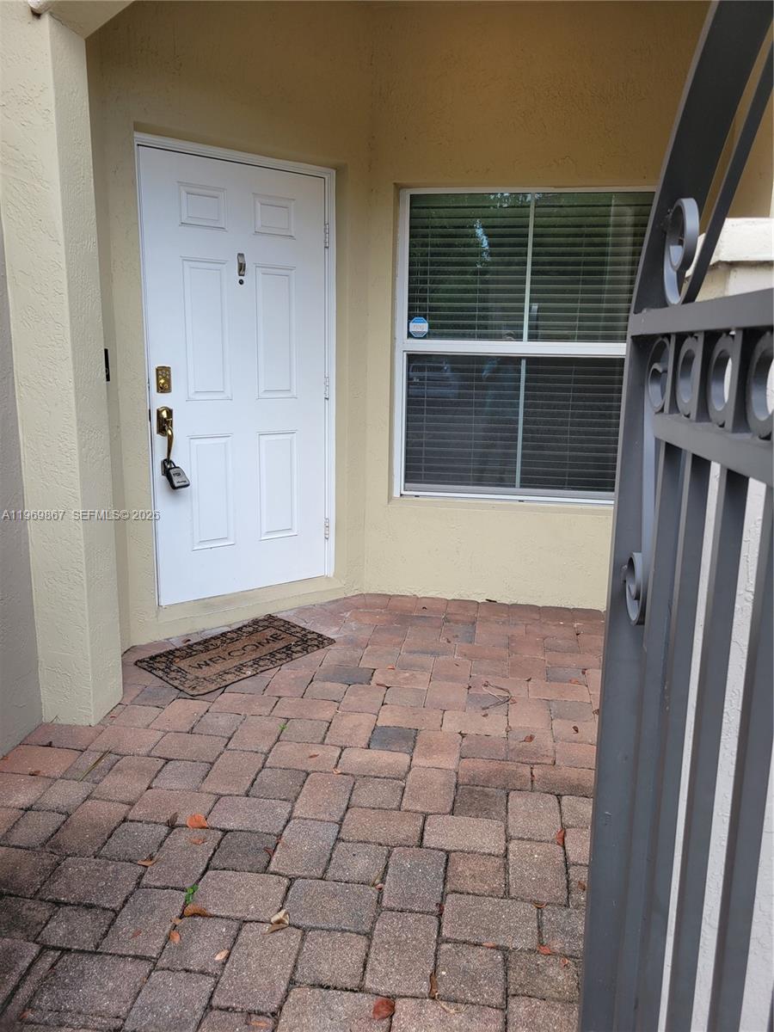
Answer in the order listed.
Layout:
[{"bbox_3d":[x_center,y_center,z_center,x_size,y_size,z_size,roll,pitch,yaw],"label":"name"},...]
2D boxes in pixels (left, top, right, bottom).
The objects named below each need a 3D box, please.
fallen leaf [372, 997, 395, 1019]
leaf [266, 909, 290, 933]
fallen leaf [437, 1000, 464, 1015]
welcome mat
[{"bbox_3d":[-0.004,1.031,1.621,0.043,0.009,0.053,2,14,11],"label":"fallen leaf"},{"bbox_3d":[-0.264,0.968,1.853,0.063,0.023,0.034,-7,15,-23],"label":"leaf"},{"bbox_3d":[0.130,1.030,1.622,0.061,0.009,0.027,4,15,17],"label":"fallen leaf"},{"bbox_3d":[-0.646,0.590,3.366,0.462,0.012,0.745,12,18,41],"label":"welcome mat"}]

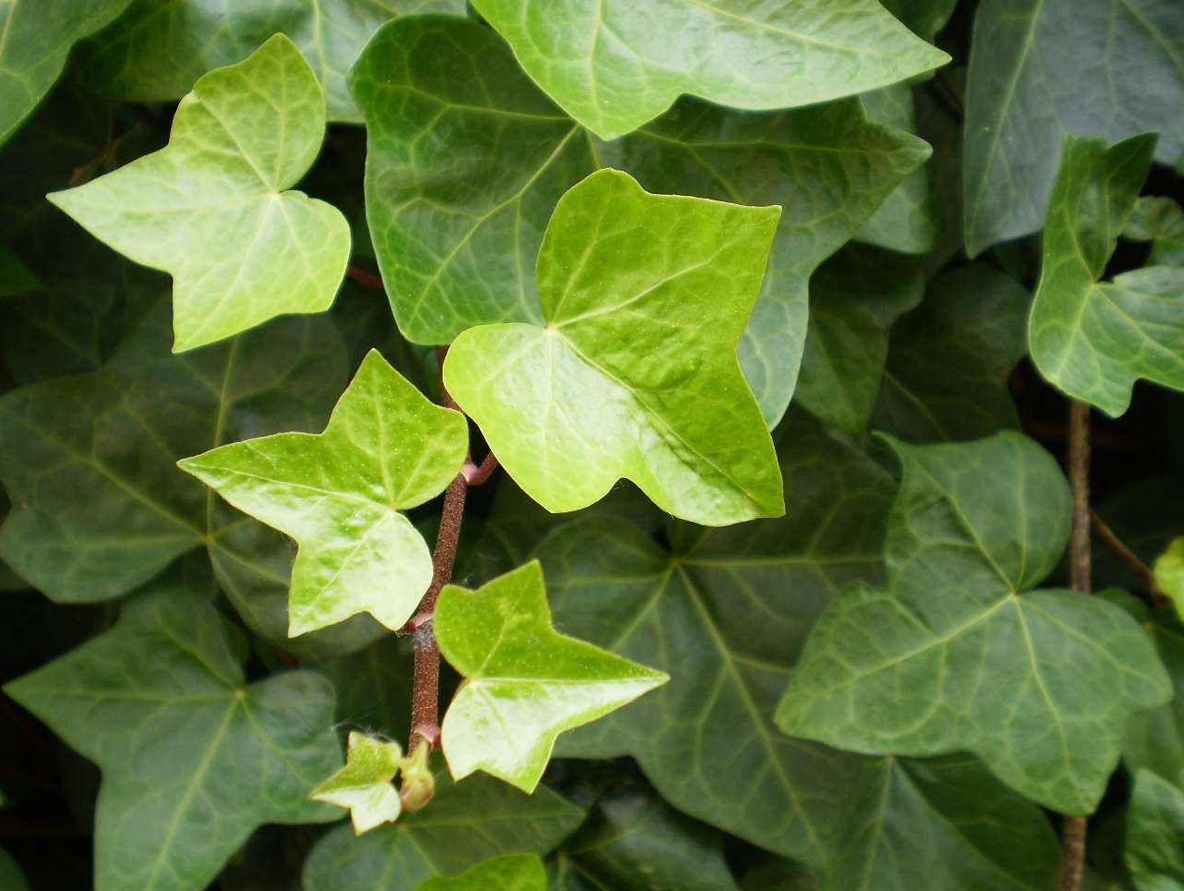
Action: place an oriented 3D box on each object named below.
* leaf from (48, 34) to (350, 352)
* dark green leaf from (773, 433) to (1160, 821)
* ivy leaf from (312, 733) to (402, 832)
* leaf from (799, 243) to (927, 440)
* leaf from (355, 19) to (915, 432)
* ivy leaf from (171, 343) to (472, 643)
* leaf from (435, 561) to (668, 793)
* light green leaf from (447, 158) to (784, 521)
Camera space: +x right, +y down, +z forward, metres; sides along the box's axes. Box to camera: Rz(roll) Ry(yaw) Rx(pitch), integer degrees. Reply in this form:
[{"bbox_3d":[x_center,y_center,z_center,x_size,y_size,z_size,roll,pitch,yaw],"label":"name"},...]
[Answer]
[{"bbox_3d":[-0.070,-0.045,0.255,0.053,0.056,0.012,0,-22,3],"label":"leaf"},{"bbox_3d":[0.078,0.036,0.295,0.081,0.078,0.017,0,-20,0],"label":"dark green leaf"},{"bbox_3d":[-0.041,0.059,0.250,0.016,0.018,0.005,0,-22,5],"label":"ivy leaf"},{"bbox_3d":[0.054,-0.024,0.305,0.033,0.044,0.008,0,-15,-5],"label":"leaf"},{"bbox_3d":[0.010,-0.044,0.280,0.112,0.080,0.019,0,-20,0],"label":"leaf"},{"bbox_3d":[-0.047,0.008,0.250,0.050,0.050,0.012,0,-25,5],"label":"ivy leaf"},{"bbox_3d":[-0.007,0.040,0.250,0.041,0.040,0.011,0,-24,-5],"label":"leaf"},{"bbox_3d":[0.004,-0.017,0.245,0.058,0.061,0.015,0,-22,3],"label":"light green leaf"}]

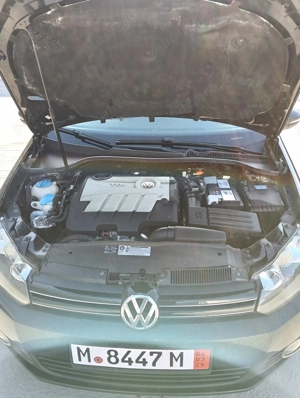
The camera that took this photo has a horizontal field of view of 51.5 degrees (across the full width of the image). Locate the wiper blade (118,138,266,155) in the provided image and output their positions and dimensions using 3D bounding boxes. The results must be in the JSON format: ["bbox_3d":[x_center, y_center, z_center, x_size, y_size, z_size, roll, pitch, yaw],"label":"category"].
[{"bbox_3d":[0.253,-0.328,1.884,0.896,0.050,0.070,3,28,-5],"label":"wiper blade"}]

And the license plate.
[{"bbox_3d":[-0.033,0.596,1.179,0.520,0.110,0.016,1,25,2],"label":"license plate"}]

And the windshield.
[{"bbox_3d":[0.032,-0.684,2.171,1.410,0.160,0.880,1,57,2],"label":"windshield"}]

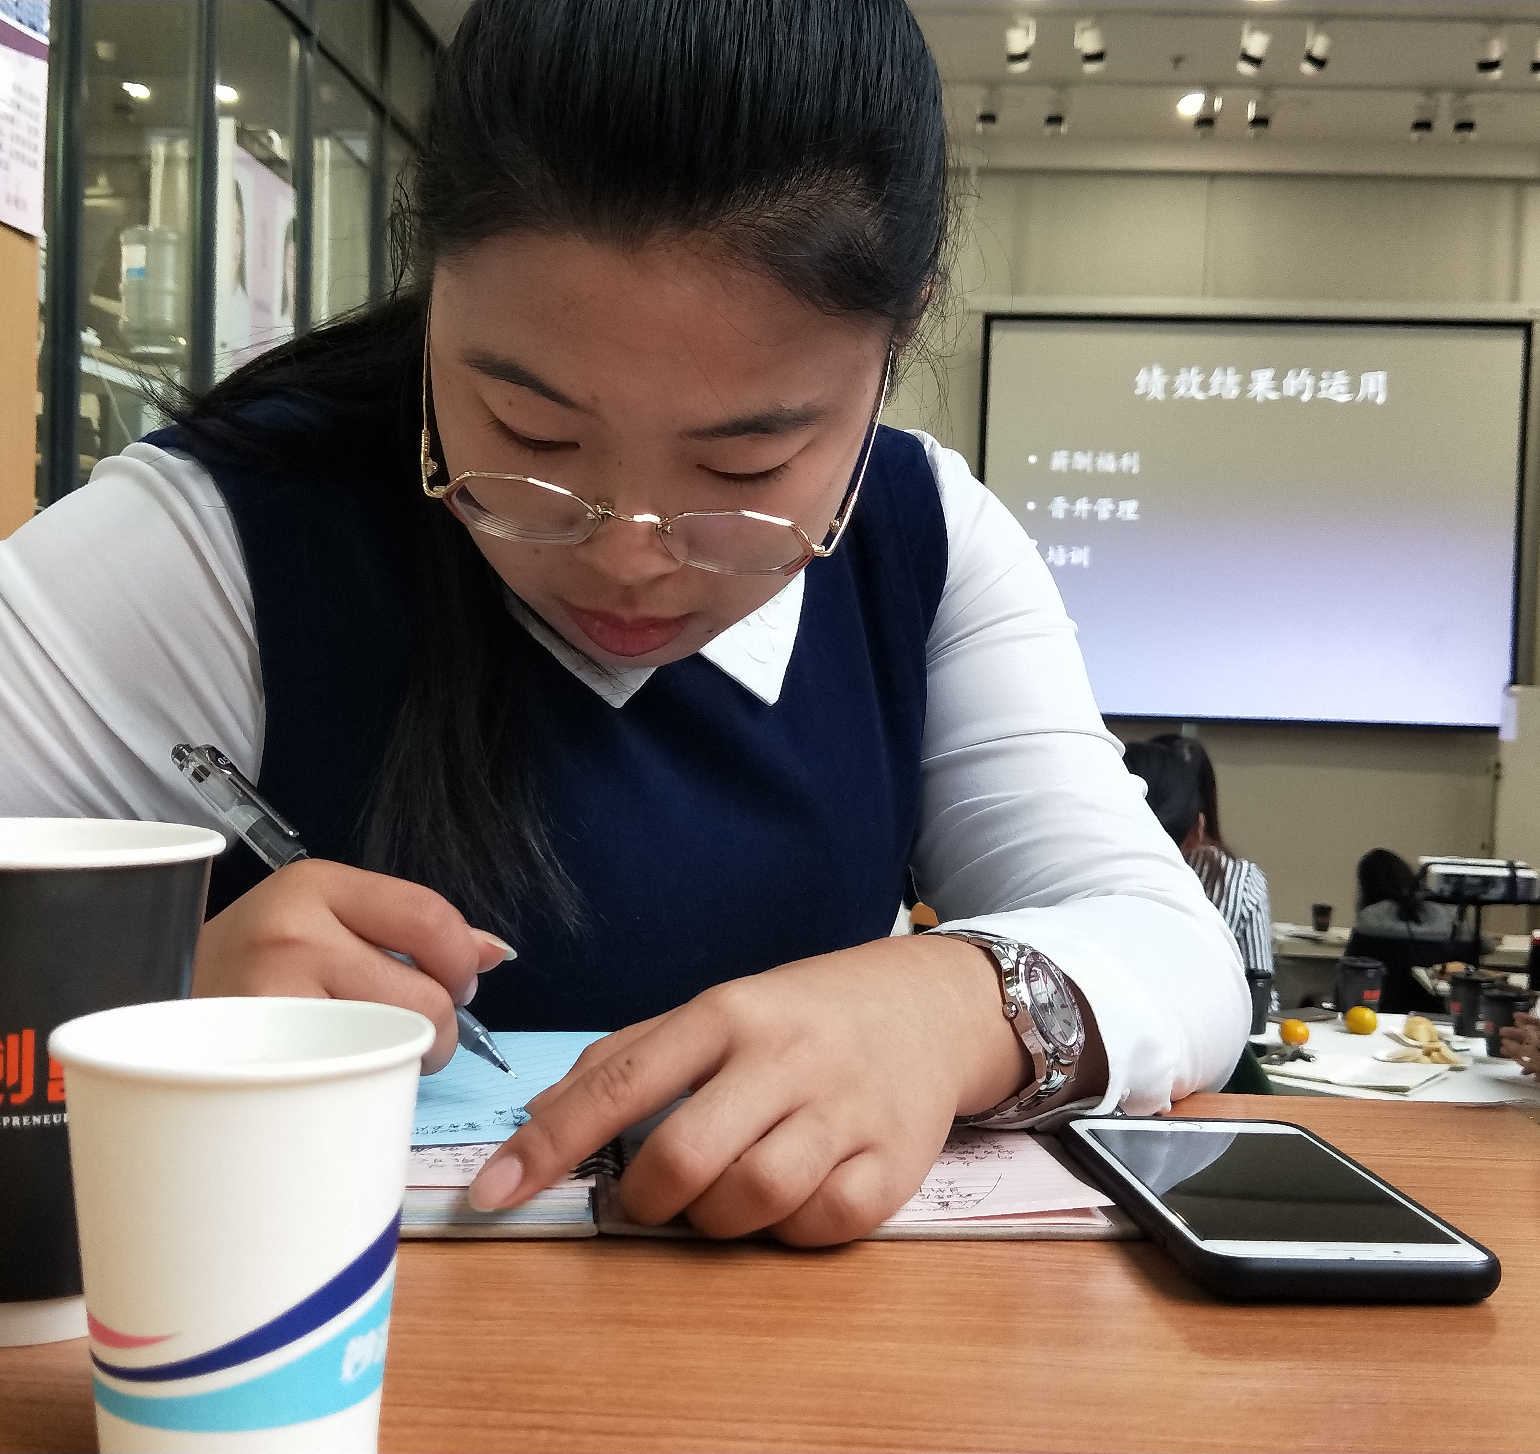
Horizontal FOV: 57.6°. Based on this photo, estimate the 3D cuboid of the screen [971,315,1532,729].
[{"bbox_3d":[2.717,-1.173,7.985,3.060,2.288,0.050,2,1,3],"label":"screen"}]

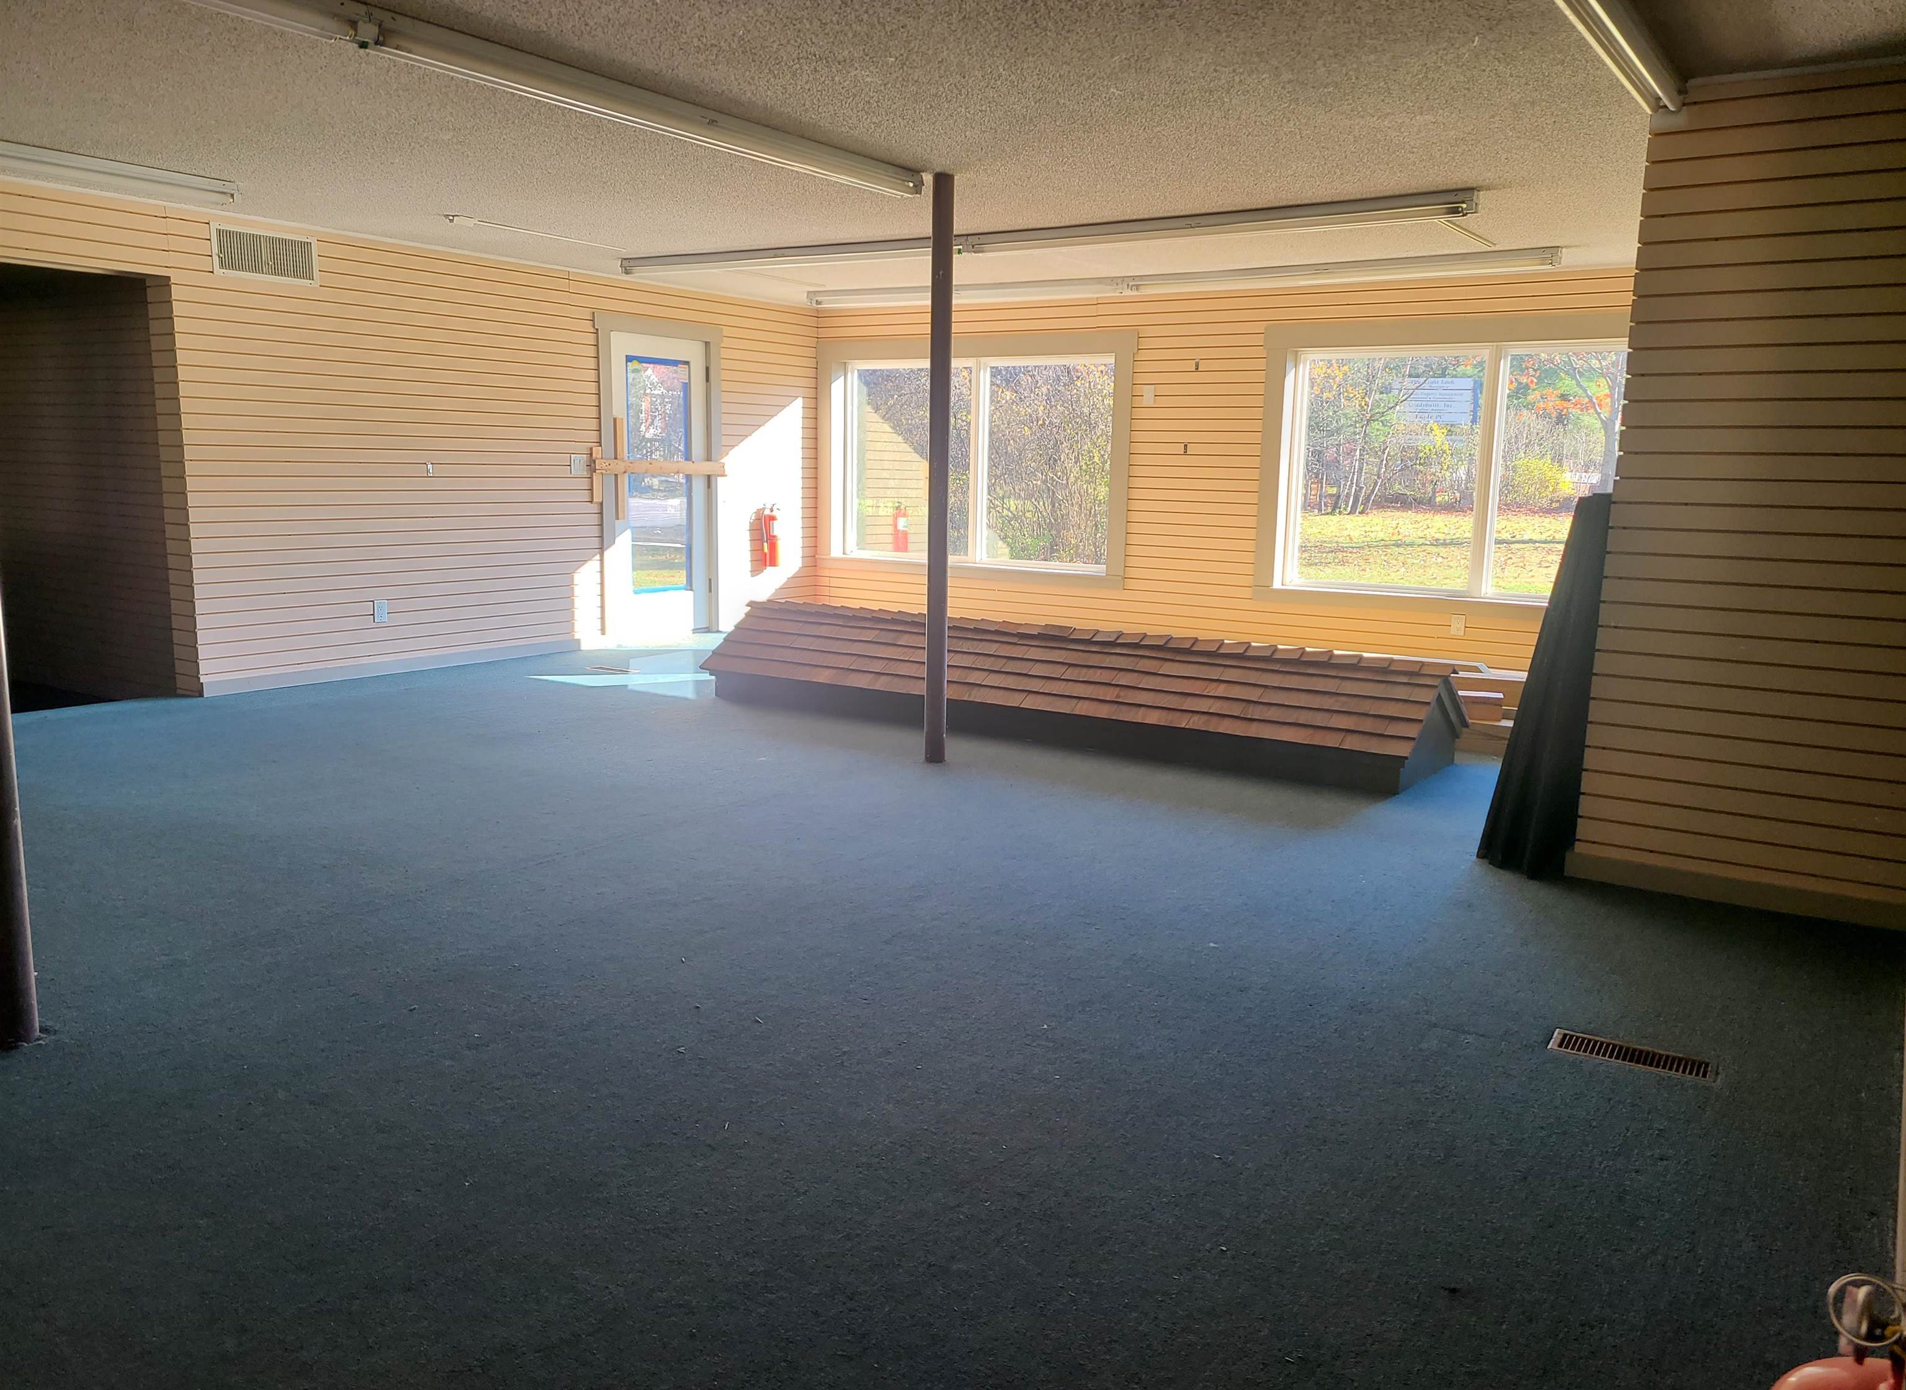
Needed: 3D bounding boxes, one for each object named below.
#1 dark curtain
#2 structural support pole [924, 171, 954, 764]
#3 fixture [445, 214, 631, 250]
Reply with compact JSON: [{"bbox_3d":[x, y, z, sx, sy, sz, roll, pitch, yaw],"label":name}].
[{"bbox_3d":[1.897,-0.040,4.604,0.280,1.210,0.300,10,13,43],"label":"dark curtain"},{"bbox_3d":[-0.054,-0.898,5.923,0.085,2.395,0.085,1,9,-1],"label":"structural support pole"},{"bbox_3d":[-2.164,-2.396,7.507,0.050,0.040,1.190,7,11,32],"label":"fixture"}]

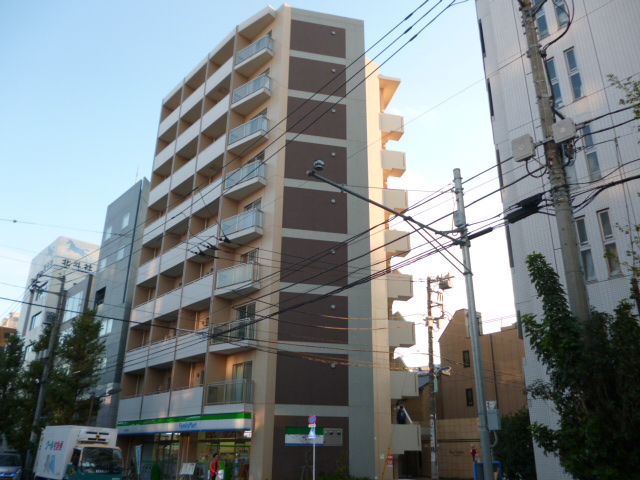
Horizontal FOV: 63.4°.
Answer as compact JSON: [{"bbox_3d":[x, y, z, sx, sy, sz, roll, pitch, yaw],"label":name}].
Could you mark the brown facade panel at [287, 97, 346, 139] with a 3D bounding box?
[{"bbox_3d":[-0.143,-6.934,29.646,3.443,2.397,0.100,5,-22,-11],"label":"brown facade panel"}]

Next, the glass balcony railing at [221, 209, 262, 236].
[{"bbox_3d":[-4.173,-0.790,27.851,2.565,0.941,0.590,-15,-27,34],"label":"glass balcony railing"}]

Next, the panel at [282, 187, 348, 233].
[{"bbox_3d":[-0.216,-1.554,27.480,3.443,2.397,0.100,5,-22,-11],"label":"panel"}]

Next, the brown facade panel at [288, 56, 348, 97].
[{"bbox_3d":[-0.107,-9.624,30.729,3.443,2.397,0.100,5,-22,-11],"label":"brown facade panel"}]

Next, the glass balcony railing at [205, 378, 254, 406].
[{"bbox_3d":[-4.283,7.280,24.603,2.565,0.941,0.590,-15,-27,34],"label":"glass balcony railing"}]

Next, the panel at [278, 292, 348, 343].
[{"bbox_3d":[-0.289,3.826,25.315,3.443,2.397,0.100,5,-22,-11],"label":"panel"}]

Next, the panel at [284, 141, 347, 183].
[{"bbox_3d":[-0.179,-4.244,28.563,3.443,2.397,0.100,5,-22,-11],"label":"panel"}]

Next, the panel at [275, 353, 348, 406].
[{"bbox_3d":[-0.325,6.500,24.238,3.443,2.361,0.100,5,-22,-11],"label":"panel"}]

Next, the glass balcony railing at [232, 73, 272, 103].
[{"bbox_3d":[-4.064,-8.860,31.100,2.565,0.941,0.590,-15,-27,34],"label":"glass balcony railing"}]

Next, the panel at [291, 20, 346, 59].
[{"bbox_3d":[-0.070,-12.314,31.812,3.443,2.397,0.100,5,-22,-11],"label":"panel"}]

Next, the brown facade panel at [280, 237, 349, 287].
[{"bbox_3d":[-0.252,1.136,26.397,3.443,2.397,0.100,5,-22,-11],"label":"brown facade panel"}]

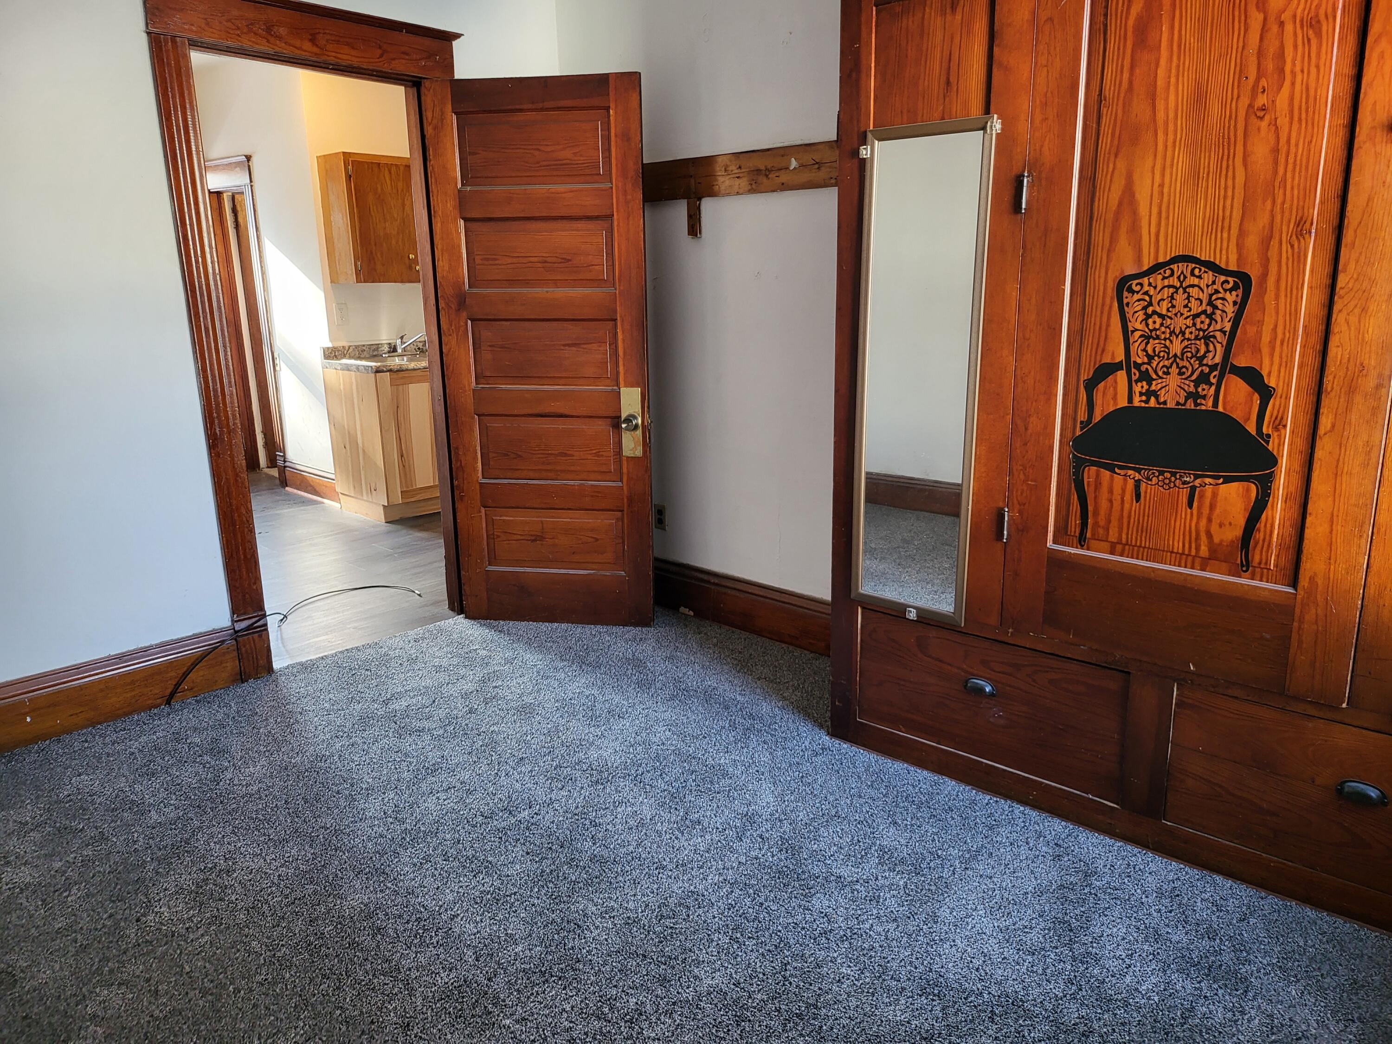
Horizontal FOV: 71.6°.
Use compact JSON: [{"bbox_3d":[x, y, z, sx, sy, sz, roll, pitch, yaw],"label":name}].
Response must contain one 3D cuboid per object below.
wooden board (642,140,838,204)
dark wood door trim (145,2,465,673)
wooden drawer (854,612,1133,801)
[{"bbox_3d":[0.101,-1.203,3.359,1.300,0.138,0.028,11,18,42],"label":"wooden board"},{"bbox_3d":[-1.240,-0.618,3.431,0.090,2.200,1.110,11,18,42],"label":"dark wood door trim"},{"bbox_3d":[0.858,0.417,2.610,0.735,0.332,0.420,11,18,42],"label":"wooden drawer"}]

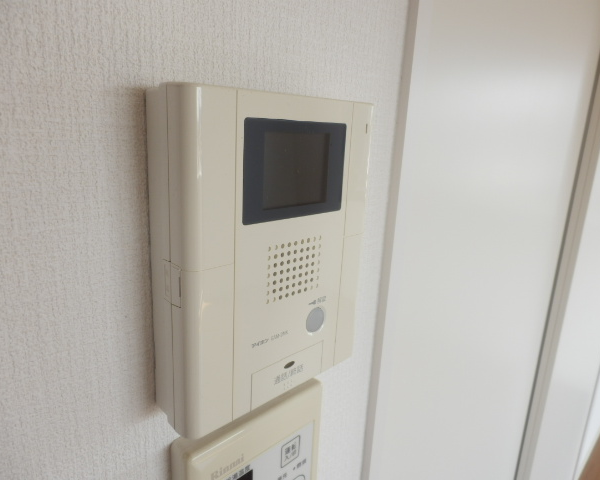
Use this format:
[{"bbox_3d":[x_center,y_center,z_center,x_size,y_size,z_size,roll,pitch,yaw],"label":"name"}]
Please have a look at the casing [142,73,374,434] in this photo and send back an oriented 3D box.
[{"bbox_3d":[-0.017,0.006,0.289,0.038,0.190,0.151,17,20,41],"label":"casing"}]

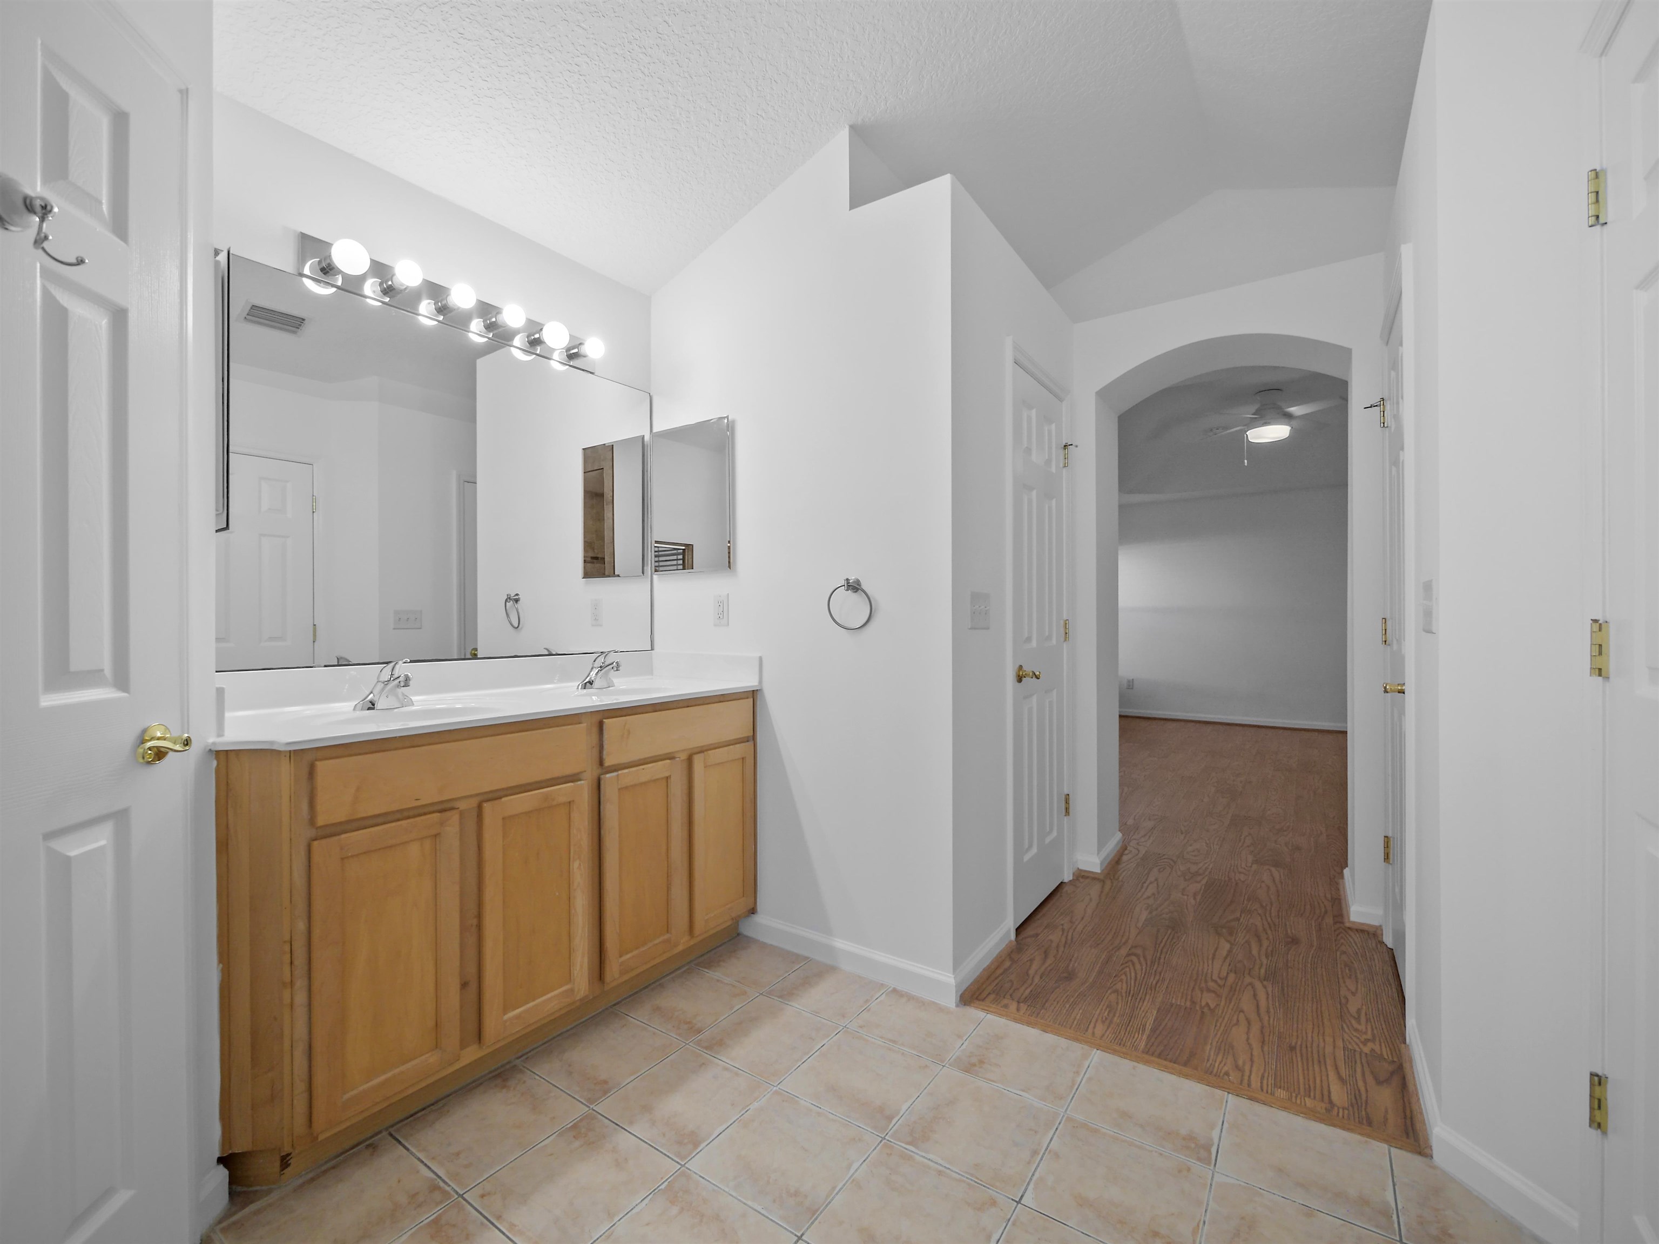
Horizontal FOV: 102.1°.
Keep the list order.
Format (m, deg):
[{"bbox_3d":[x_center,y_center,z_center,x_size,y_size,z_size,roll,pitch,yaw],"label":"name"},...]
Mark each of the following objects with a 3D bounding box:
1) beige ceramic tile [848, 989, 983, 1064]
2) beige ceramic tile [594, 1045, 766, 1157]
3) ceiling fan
[{"bbox_3d":[0.244,1.138,1.901,0.299,0.010,0.262,0,0,34],"label":"beige ceramic tile"},{"bbox_3d":[-0.346,1.150,1.616,0.300,0.010,0.300,0,0,35],"label":"beige ceramic tile"},{"bbox_3d":[3.246,-1.516,4.950,1.280,0.380,1.280,0,0,34],"label":"ceiling fan"}]

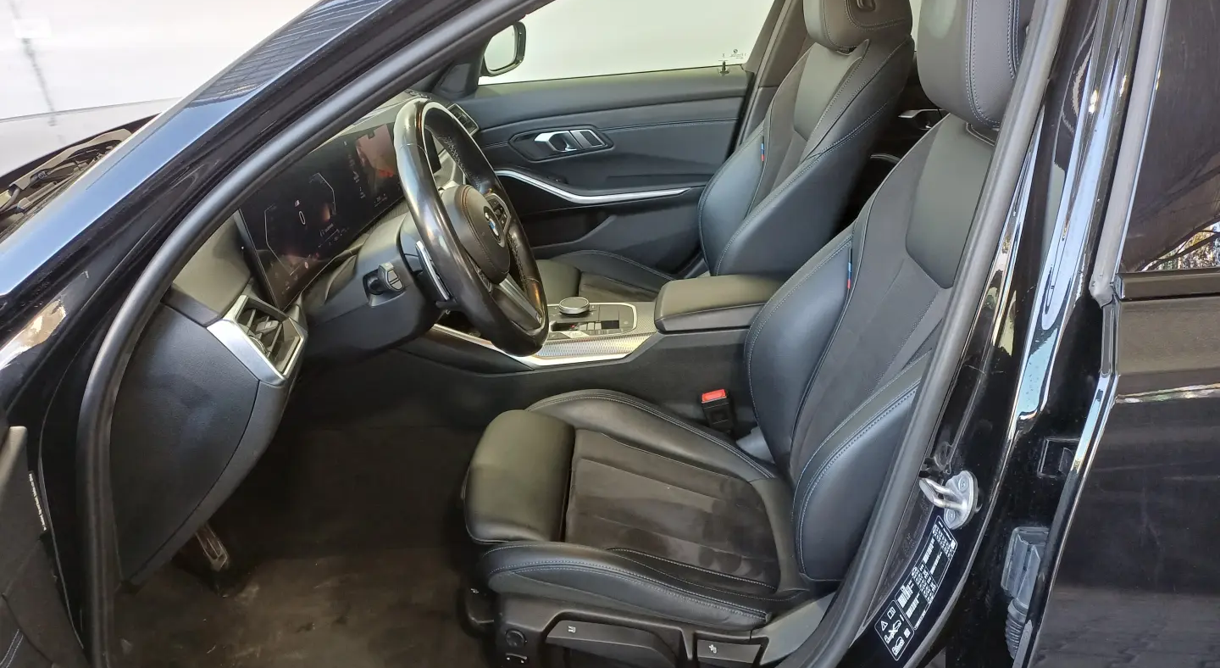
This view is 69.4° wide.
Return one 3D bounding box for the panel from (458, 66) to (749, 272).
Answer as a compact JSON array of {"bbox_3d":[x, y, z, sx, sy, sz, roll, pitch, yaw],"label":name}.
[{"bbox_3d":[-0.092,-0.364,2.221,0.870,0.561,0.134,-1,23,0],"label":"panel"}]

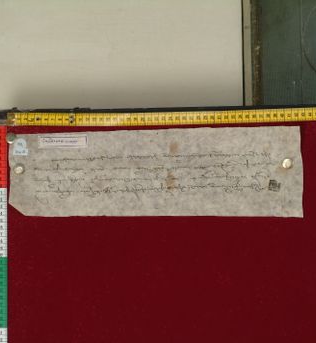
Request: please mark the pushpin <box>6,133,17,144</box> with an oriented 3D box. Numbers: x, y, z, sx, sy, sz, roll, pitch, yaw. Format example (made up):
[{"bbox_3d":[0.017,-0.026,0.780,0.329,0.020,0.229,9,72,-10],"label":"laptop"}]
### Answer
[{"bbox_3d":[-0.212,-0.048,1.813,0.014,0.014,0.011,-1,-7,4],"label":"pushpin"}]

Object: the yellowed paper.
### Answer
[{"bbox_3d":[-0.003,0.000,1.794,0.420,0.129,0.003,-1,-7,4],"label":"yellowed paper"}]

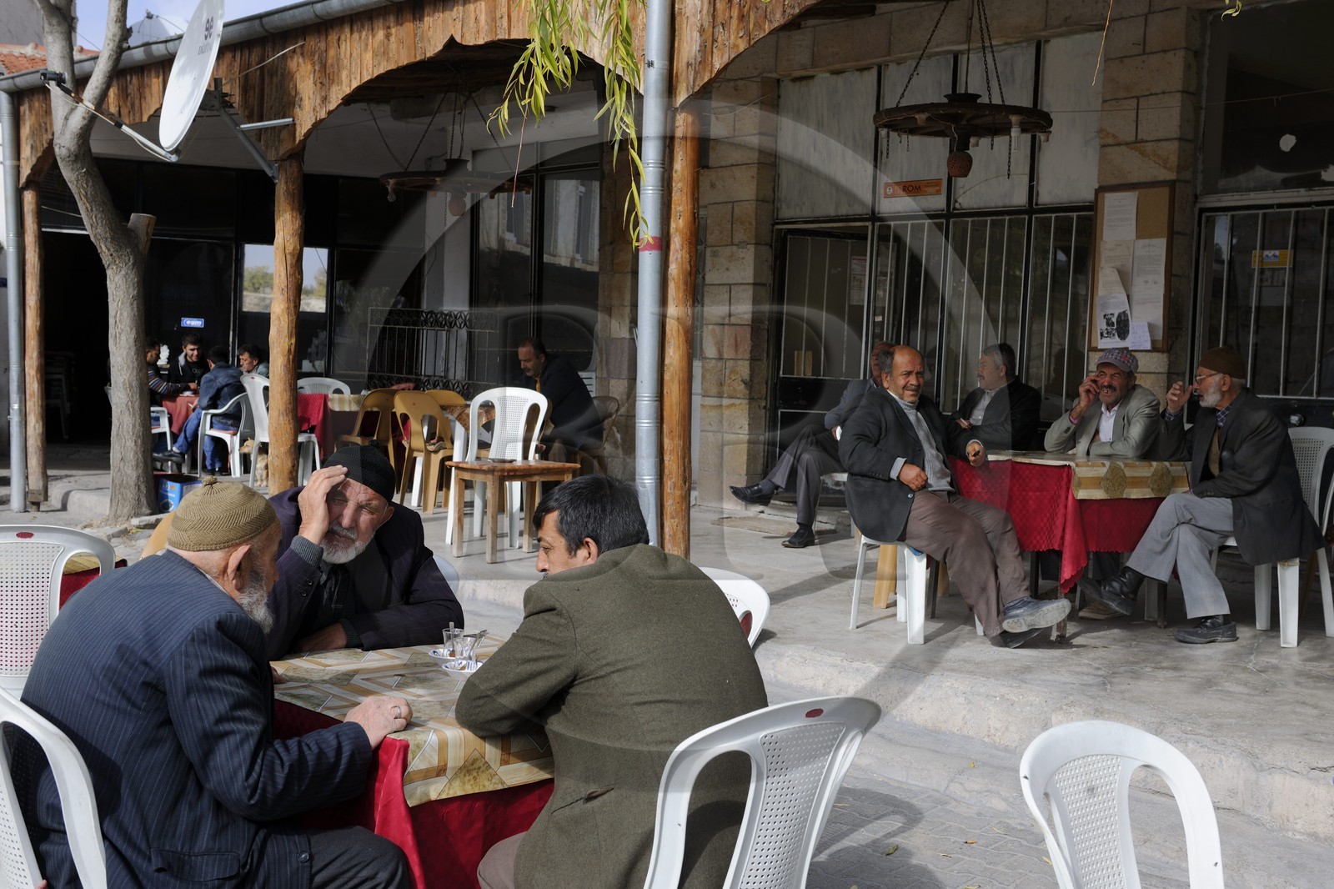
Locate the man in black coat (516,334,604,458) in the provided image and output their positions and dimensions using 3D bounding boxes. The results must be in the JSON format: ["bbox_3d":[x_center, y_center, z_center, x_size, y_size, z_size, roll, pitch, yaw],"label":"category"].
[{"bbox_3d":[-0.797,-0.117,11.415,0.760,1.220,0.560,0,4,-23],"label":"man in black coat"}]

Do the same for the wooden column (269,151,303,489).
[{"bbox_3d":[-2.430,-0.665,10.382,0.180,2.325,0.180,-1,5,-41],"label":"wooden column"}]

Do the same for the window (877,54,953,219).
[{"bbox_3d":[1.510,-1.882,10.032,0.050,0.940,0.635,-3,6,-39],"label":"window"}]

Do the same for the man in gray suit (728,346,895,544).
[{"bbox_3d":[0.981,-0.010,10.116,1.020,1.260,0.540,0,4,-25],"label":"man in gray suit"}]

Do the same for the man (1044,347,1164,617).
[{"bbox_3d":[2.071,0.162,7.701,0.560,1.220,0.740,3,4,25],"label":"man"}]

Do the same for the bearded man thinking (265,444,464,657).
[{"bbox_3d":[-0.737,0.588,3.884,0.560,1.200,0.780,0,4,-22],"label":"bearded man thinking"}]

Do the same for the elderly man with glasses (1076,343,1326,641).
[{"bbox_3d":[2.279,0.204,6.942,0.970,1.230,0.560,0,4,-23],"label":"elderly man with glasses"}]

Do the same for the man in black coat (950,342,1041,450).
[{"bbox_3d":[1.619,0.090,8.381,0.780,1.240,0.560,-3,6,-38],"label":"man in black coat"}]

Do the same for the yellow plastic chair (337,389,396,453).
[{"bbox_3d":[-2.261,0.003,12.226,0.460,0.800,0.500,-1,4,-38],"label":"yellow plastic chair"}]

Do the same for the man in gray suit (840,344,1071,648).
[{"bbox_3d":[1.197,0.198,6.915,0.620,1.240,0.920,-3,6,-43],"label":"man in gray suit"}]

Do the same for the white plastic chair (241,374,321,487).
[{"bbox_3d":[-3.053,-0.107,12.922,0.520,0.860,0.460,-1,4,-35],"label":"white plastic chair"}]

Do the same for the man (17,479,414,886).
[{"bbox_3d":[-0.811,0.686,2.964,0.570,1.260,0.800,5,6,44],"label":"man"}]

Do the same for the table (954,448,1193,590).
[{"bbox_3d":[1.728,0.421,7.253,0.800,0.760,0.800,-2,6,-37],"label":"table"}]

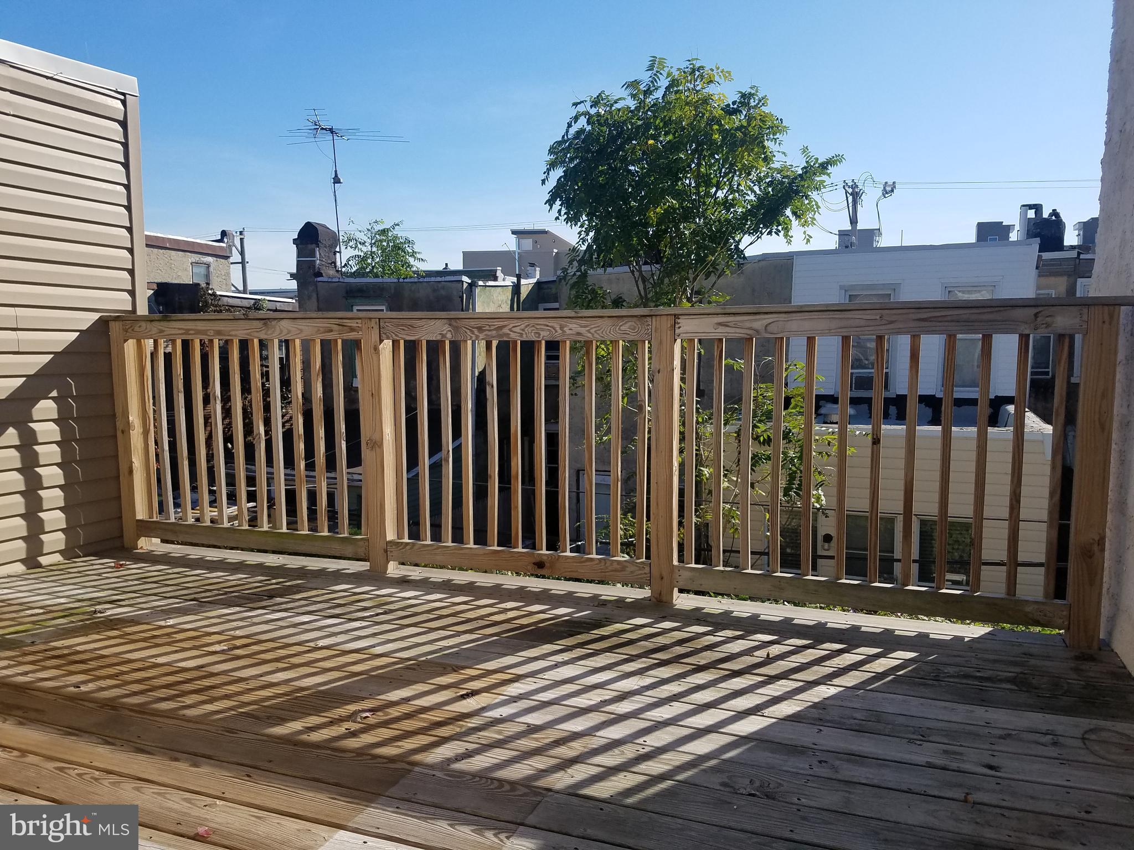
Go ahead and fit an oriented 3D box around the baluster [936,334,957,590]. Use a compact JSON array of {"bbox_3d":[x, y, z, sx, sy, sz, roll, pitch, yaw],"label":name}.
[{"bbox_3d":[1.334,0.135,2.997,0.036,0.950,0.036,2,7,20],"label":"baluster"}]

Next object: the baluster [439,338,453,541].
[{"bbox_3d":[-0.523,0.076,3.678,0.036,0.950,0.036,2,7,20],"label":"baluster"}]

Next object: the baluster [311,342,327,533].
[{"bbox_3d":[-1.135,0.056,3.902,0.036,0.950,0.036,2,7,20],"label":"baluster"}]

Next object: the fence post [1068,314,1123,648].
[{"bbox_3d":[1.707,0.175,2.773,0.089,1.112,0.089,2,7,21],"label":"fence post"}]

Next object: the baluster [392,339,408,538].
[{"bbox_3d":[-0.735,0.069,3.755,0.036,0.950,0.036,2,7,20],"label":"baluster"}]

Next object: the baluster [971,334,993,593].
[{"bbox_3d":[1.407,0.134,2.892,0.034,0.944,0.034,2,7,21],"label":"baluster"}]

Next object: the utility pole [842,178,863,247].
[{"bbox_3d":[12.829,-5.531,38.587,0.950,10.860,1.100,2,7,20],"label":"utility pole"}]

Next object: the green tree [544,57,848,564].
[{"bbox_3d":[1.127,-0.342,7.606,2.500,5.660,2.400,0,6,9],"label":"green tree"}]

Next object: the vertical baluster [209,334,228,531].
[{"bbox_3d":[-1.651,0.037,4.036,0.034,0.944,0.034,2,7,21],"label":"vertical baluster"}]

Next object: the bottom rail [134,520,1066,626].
[{"bbox_3d":[-0.231,0.565,3.522,4.044,0.088,0.038,2,7,21],"label":"bottom rail"}]

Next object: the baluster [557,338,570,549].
[{"bbox_3d":[-0.014,0.089,3.423,0.034,0.944,0.034,2,7,21],"label":"baluster"}]

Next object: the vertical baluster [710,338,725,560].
[{"bbox_3d":[0.567,0.107,3.206,0.034,0.944,0.034,2,7,21],"label":"vertical baluster"}]

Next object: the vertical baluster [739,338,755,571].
[{"bbox_3d":[0.683,0.114,3.236,0.036,0.950,0.036,2,7,20],"label":"vertical baluster"}]

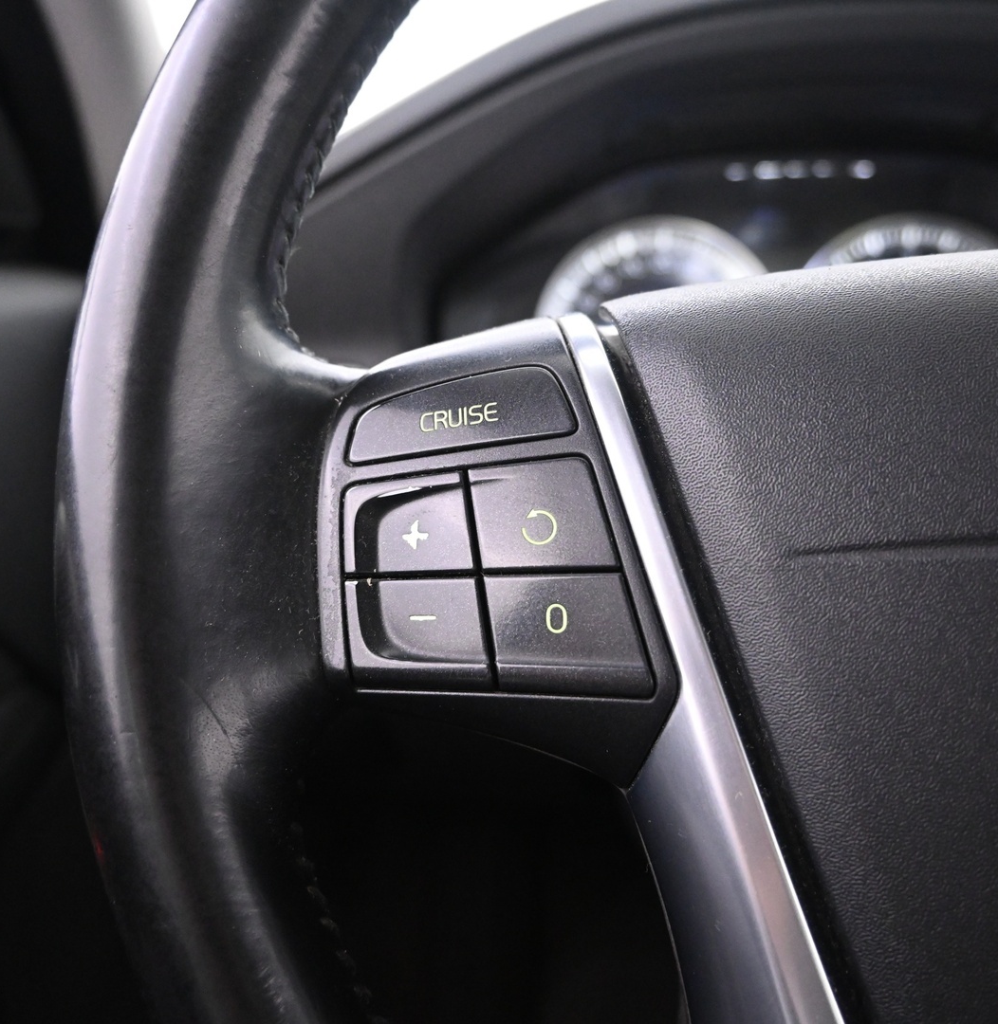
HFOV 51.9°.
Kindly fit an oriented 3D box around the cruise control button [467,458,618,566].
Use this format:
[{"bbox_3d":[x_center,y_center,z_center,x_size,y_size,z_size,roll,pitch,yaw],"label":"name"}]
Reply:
[{"bbox_3d":[0.007,0.001,0.177,0.025,0.018,0.006,2,-9,-1],"label":"cruise control button"}]

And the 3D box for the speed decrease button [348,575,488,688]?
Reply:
[{"bbox_3d":[-0.013,0.021,0.173,0.023,0.018,0.006,2,-9,-1],"label":"speed decrease button"}]

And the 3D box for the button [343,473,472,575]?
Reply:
[{"bbox_3d":[-0.015,0.002,0.176,0.021,0.017,0.006,2,-9,-1],"label":"button"}]

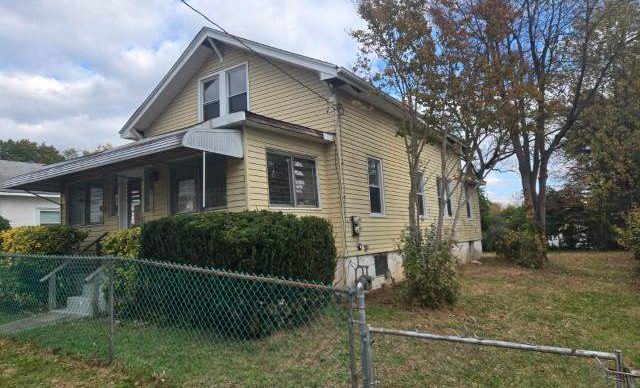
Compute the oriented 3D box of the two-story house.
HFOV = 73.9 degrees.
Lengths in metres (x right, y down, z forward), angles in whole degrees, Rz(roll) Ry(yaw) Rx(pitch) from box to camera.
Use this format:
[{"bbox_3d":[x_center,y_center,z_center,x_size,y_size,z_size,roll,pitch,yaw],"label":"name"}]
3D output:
[{"bbox_3d":[0.016,-0.755,16.062,8.200,7.050,17.900,-7,-7,33],"label":"two-story house"}]

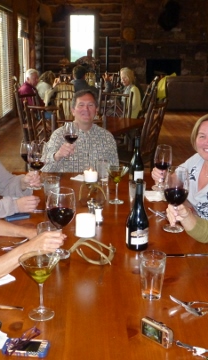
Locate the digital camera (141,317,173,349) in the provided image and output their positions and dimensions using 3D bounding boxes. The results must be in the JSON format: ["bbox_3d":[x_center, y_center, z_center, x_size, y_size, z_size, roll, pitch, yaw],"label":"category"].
[{"bbox_3d":[0.153,0.435,1.352,0.094,0.053,0.023,14,21,42],"label":"digital camera"}]

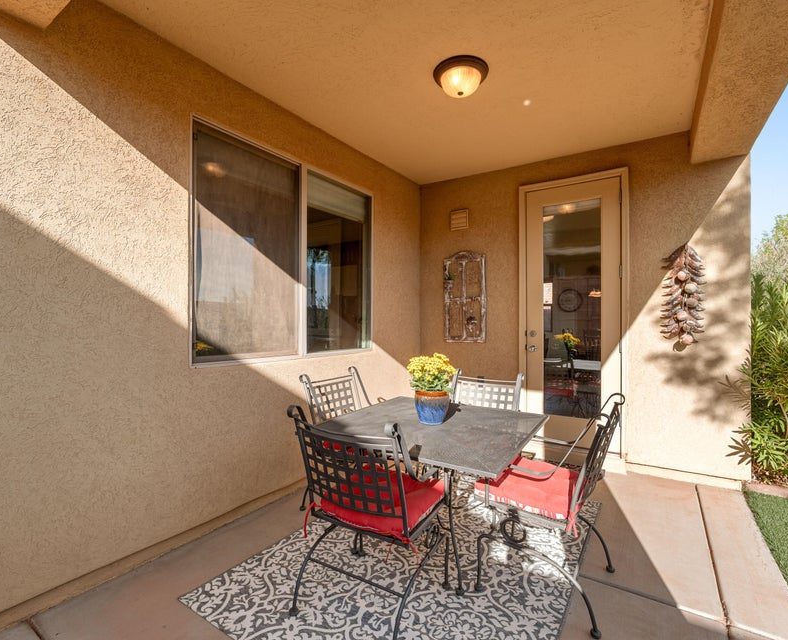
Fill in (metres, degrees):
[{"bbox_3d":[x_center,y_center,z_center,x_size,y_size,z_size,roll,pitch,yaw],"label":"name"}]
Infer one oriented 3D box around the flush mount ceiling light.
[{"bbox_3d":[0.418,-1.458,2.310,0.345,0.138,0.345,0,0,0],"label":"flush mount ceiling light"}]

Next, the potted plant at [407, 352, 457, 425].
[{"bbox_3d":[0.223,0.402,2.210,0.290,0.405,0.290,0,0,0],"label":"potted plant"}]

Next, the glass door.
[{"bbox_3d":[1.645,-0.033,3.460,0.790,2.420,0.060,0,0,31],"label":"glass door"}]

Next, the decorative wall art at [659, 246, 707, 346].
[{"bbox_3d":[2.315,-0.200,2.985,0.290,0.820,0.090,0,0,31],"label":"decorative wall art"}]

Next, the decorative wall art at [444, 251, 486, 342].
[{"bbox_3d":[0.740,-0.247,3.950,0.455,0.955,0.050,0,0,31],"label":"decorative wall art"}]

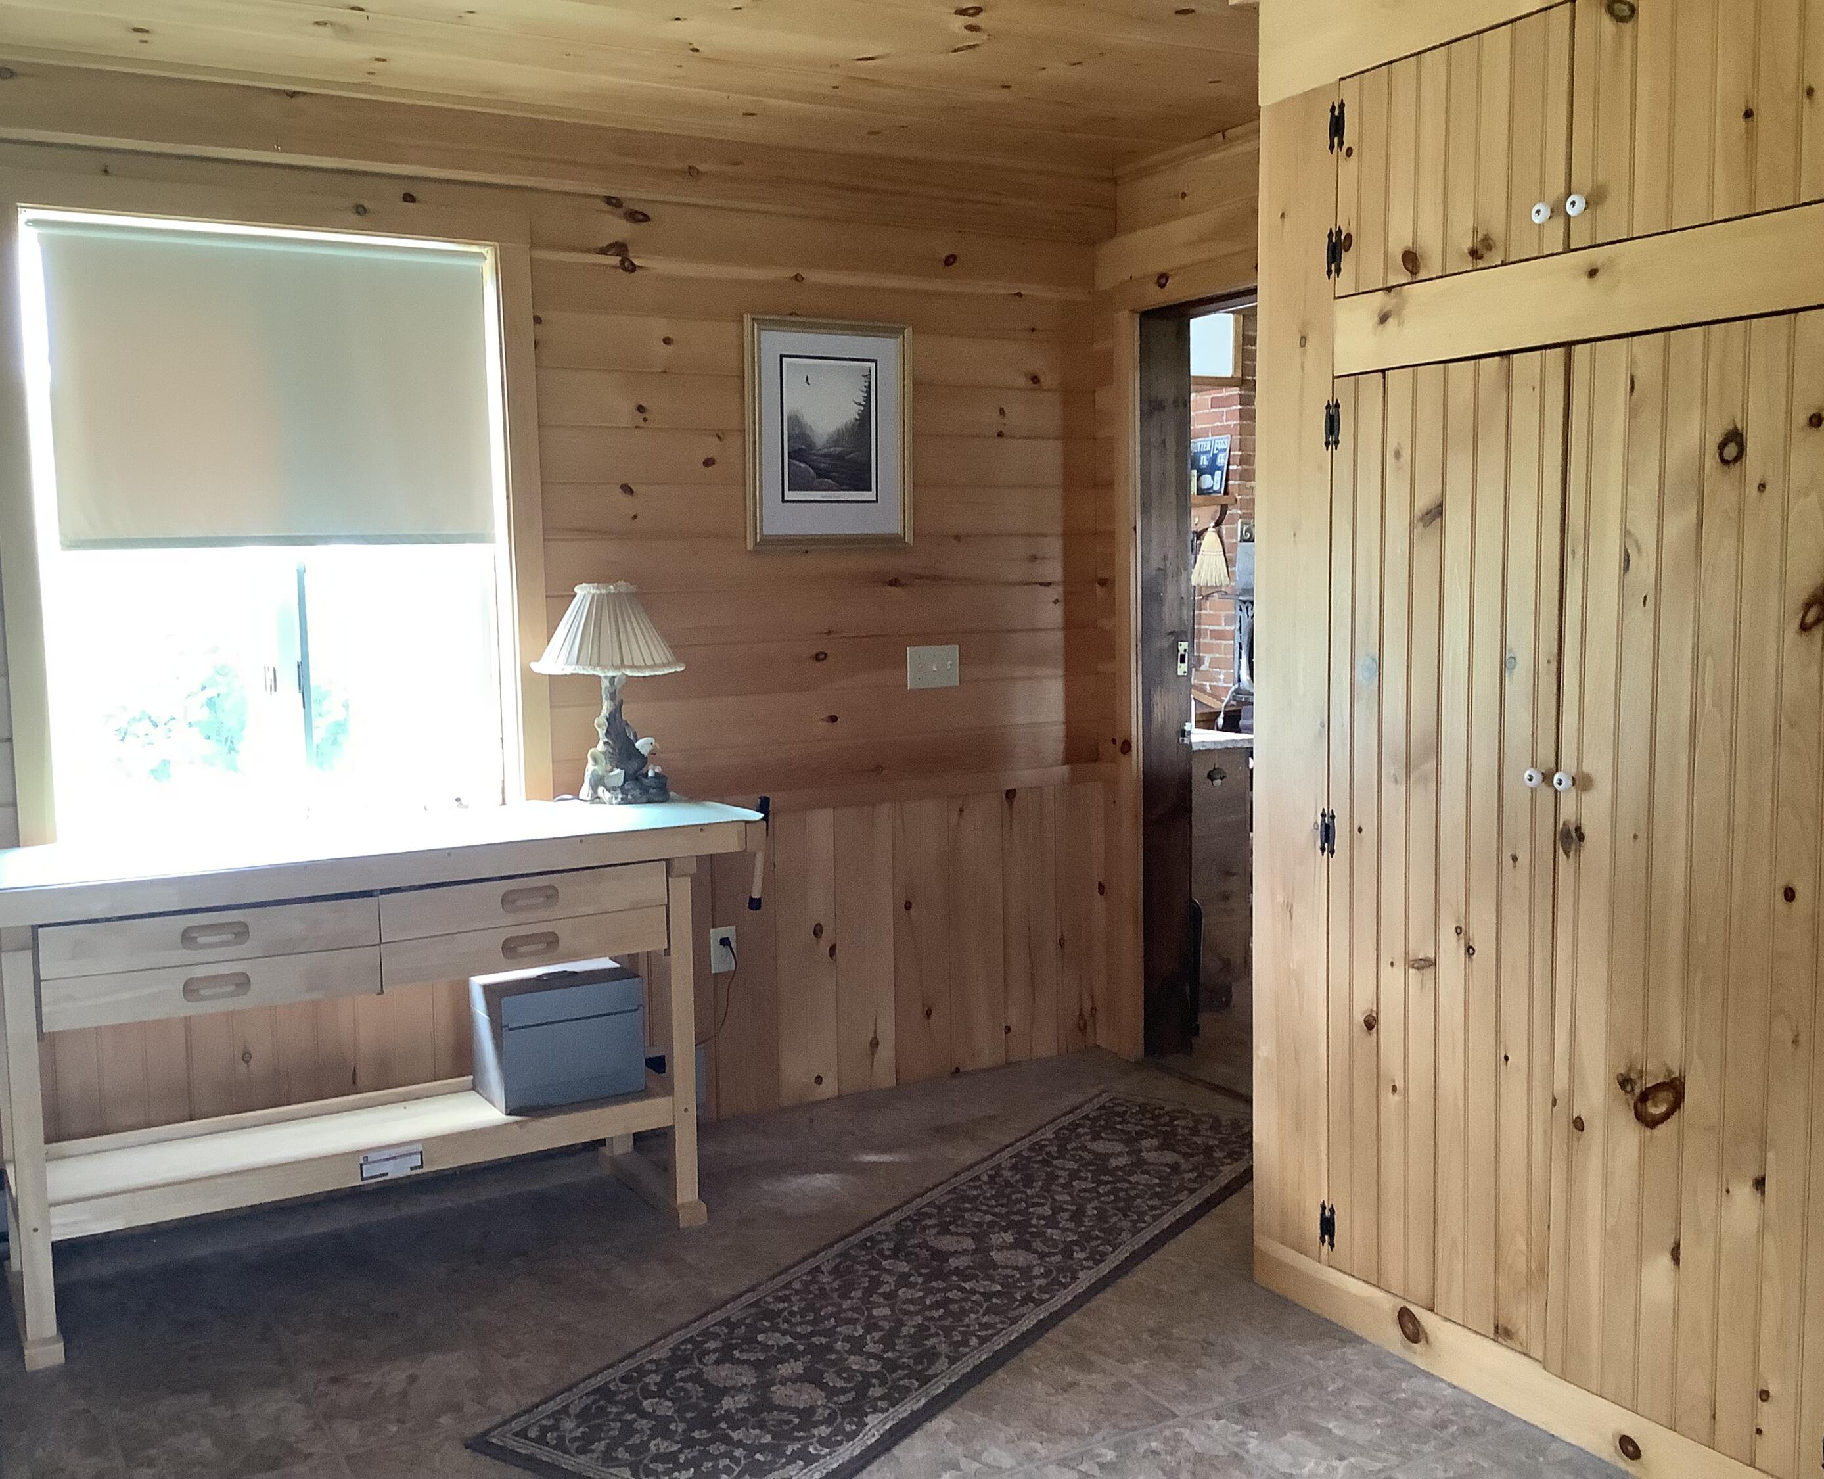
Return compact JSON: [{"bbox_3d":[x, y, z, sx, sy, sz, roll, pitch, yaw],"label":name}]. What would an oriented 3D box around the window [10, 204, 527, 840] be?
[{"bbox_3d":[-1.409,-0.463,3.979,1.015,1.344,0.120,-4,6,-30],"label":"window"}]

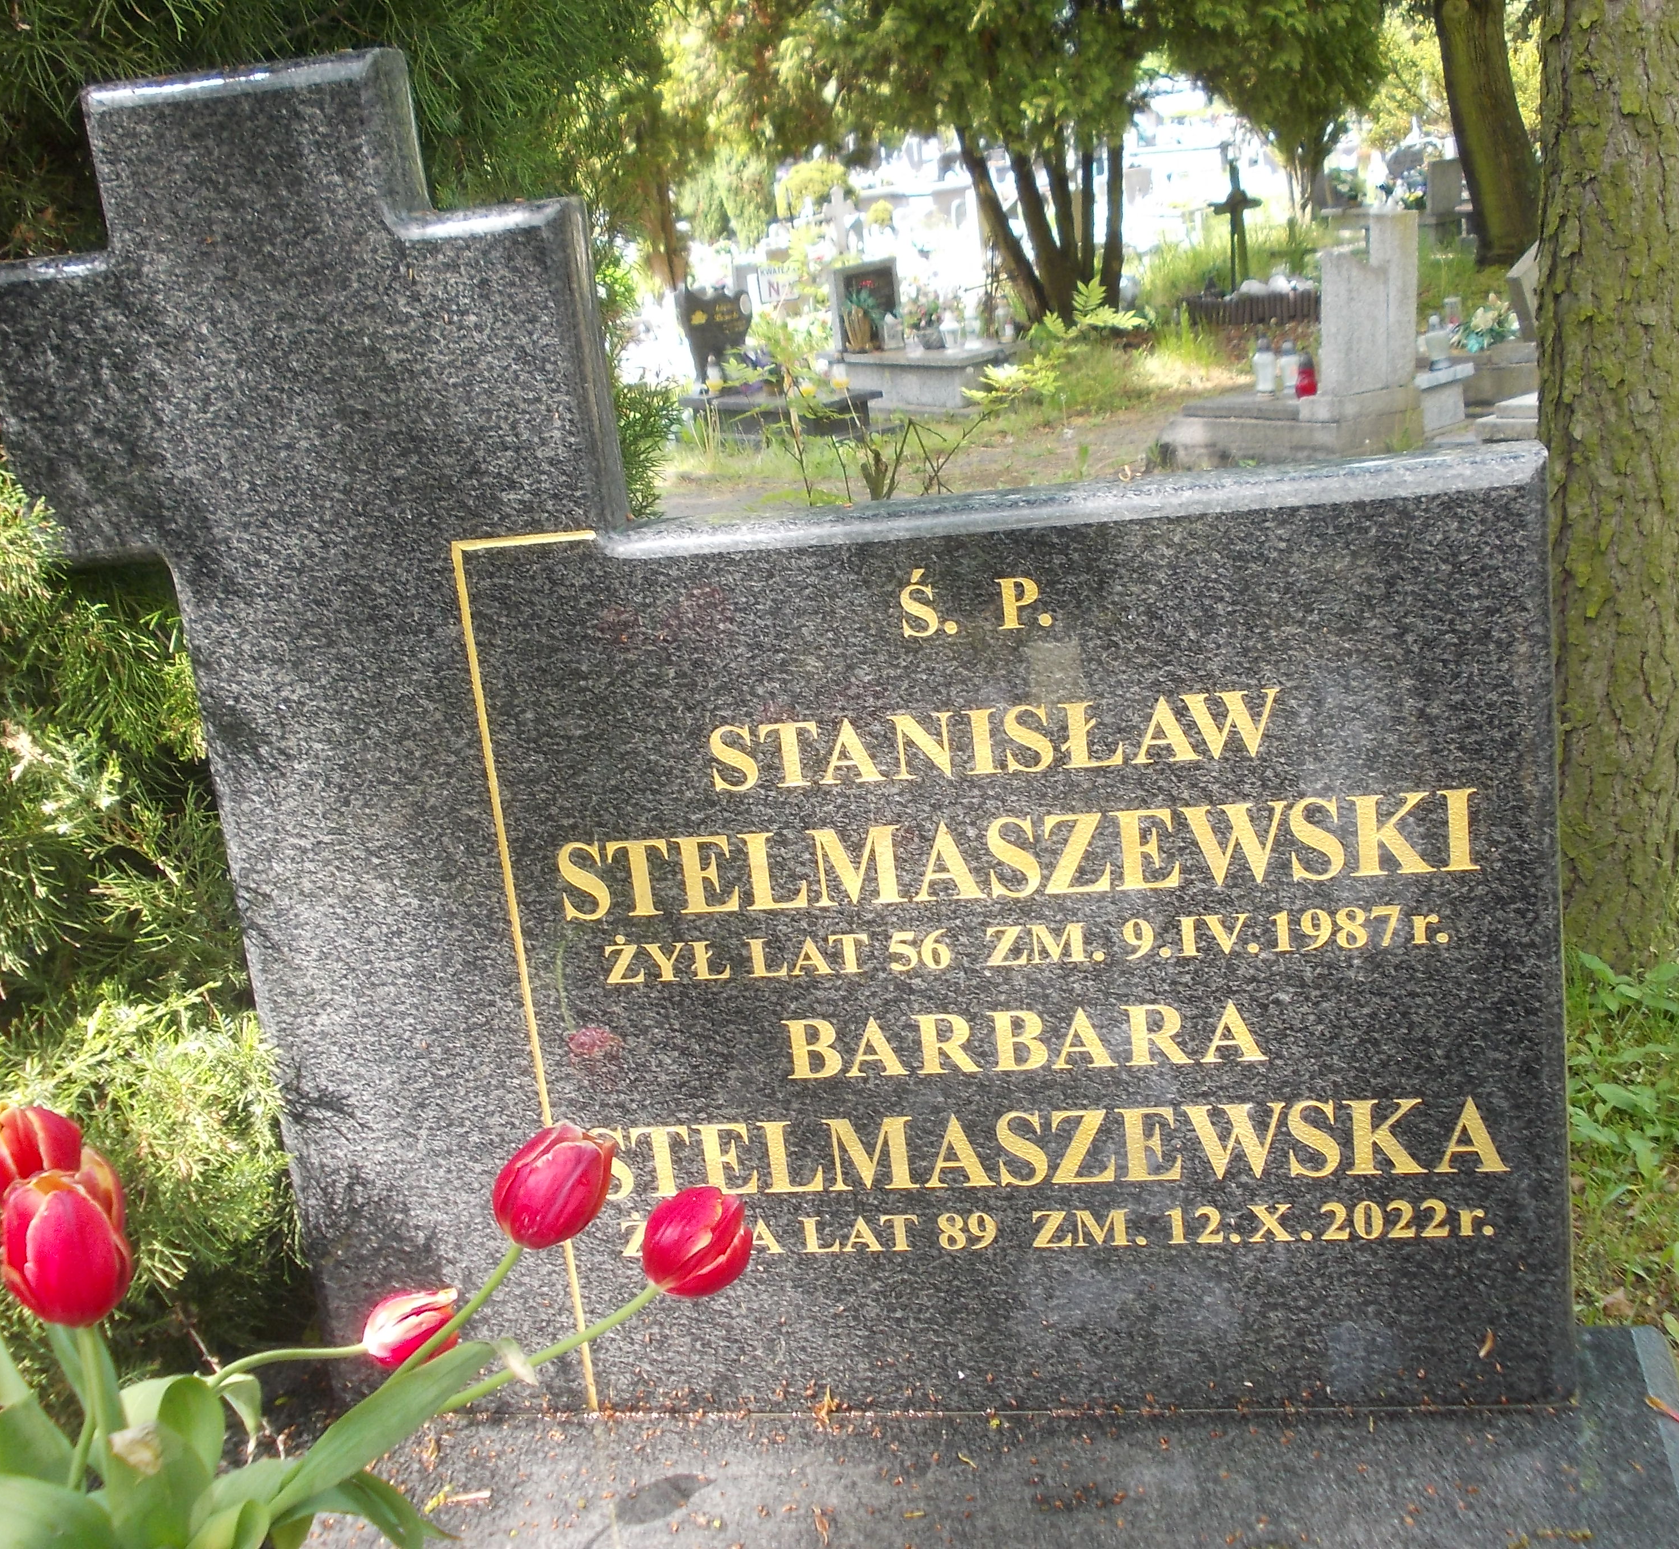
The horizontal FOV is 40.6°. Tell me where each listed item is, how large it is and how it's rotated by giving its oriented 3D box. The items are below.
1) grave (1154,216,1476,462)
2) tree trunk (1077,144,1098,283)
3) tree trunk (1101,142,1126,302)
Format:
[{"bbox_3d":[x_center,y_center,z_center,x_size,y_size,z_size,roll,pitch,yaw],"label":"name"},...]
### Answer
[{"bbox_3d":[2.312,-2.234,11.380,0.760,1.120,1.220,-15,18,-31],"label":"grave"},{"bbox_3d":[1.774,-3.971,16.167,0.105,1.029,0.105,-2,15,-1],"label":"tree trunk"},{"bbox_3d":[1.942,-3.918,16.145,0.125,1.206,0.125,0,15,-2],"label":"tree trunk"}]

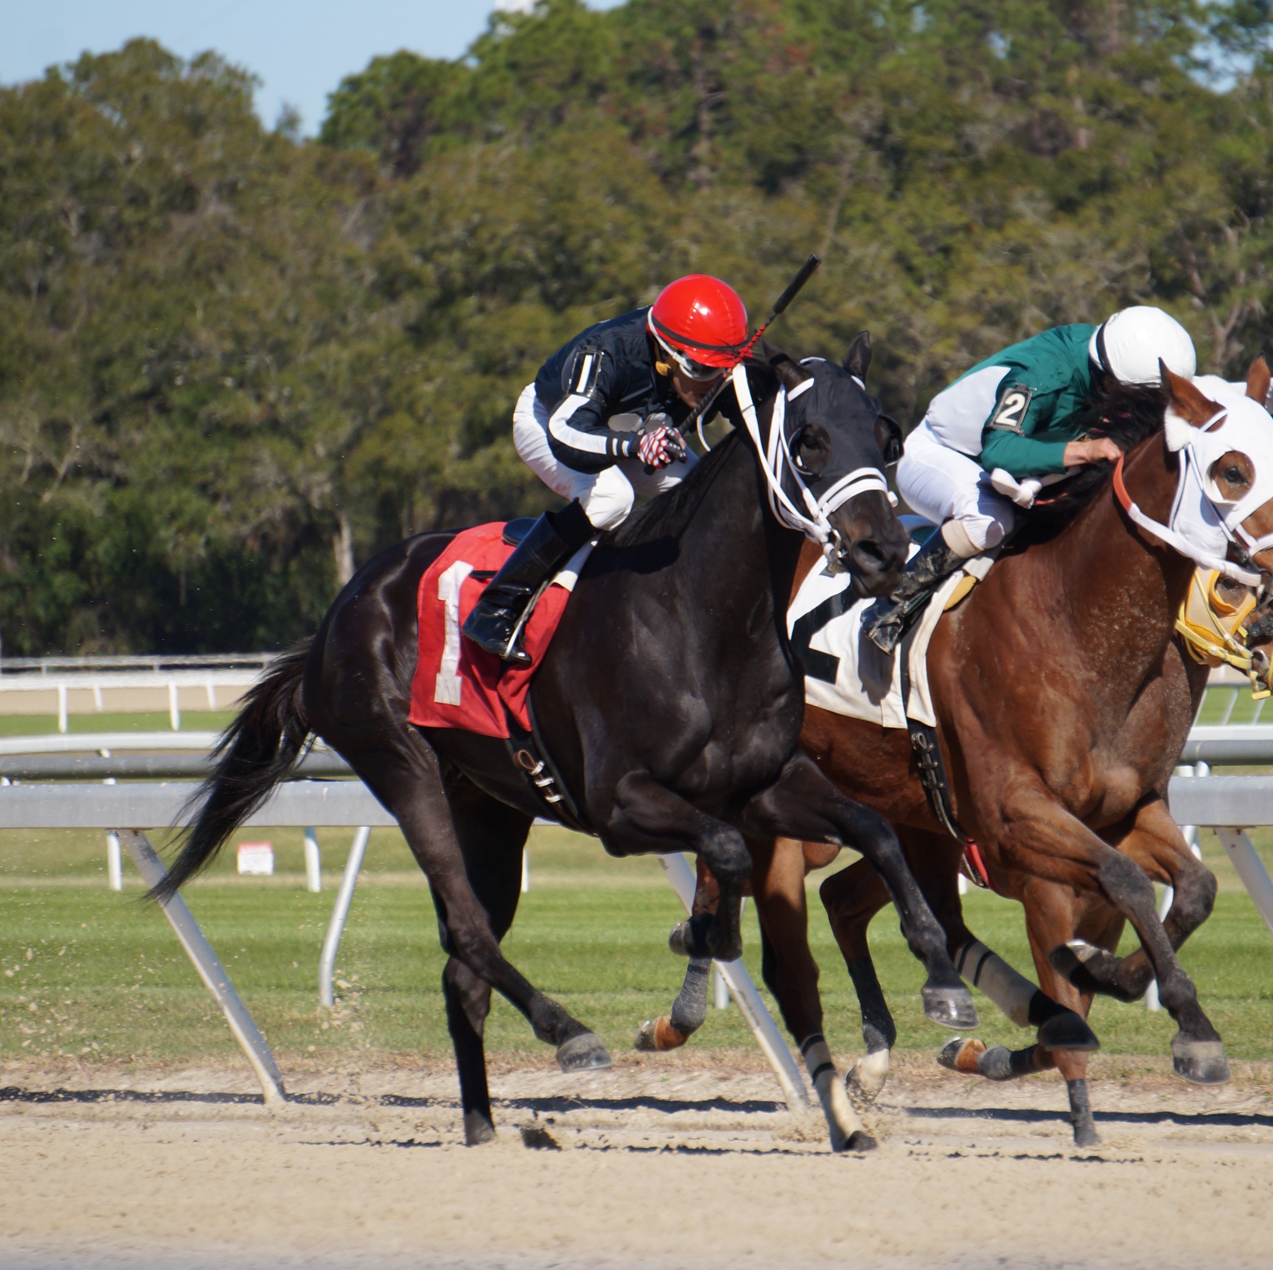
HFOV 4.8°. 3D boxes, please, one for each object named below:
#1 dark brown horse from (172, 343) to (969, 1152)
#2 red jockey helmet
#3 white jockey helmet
[{"bbox_3d":[-0.183,0.285,39.500,0.620,2.070,2.650,-1,0,-40],"label":"dark brown horse"},{"bbox_3d":[0.158,-0.788,39.100,0.230,0.190,0.280,-1,24,-40],"label":"red jockey helmet"},{"bbox_3d":[1.293,-0.739,39.100,0.230,0.280,0.190,-1,-42,-40],"label":"white jockey helmet"}]

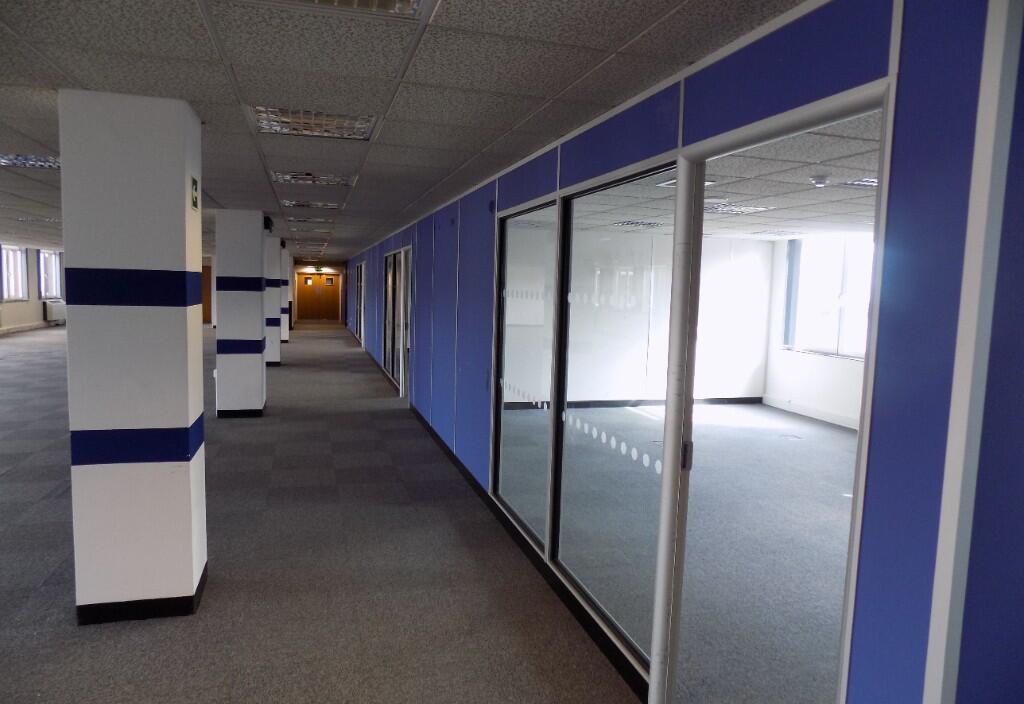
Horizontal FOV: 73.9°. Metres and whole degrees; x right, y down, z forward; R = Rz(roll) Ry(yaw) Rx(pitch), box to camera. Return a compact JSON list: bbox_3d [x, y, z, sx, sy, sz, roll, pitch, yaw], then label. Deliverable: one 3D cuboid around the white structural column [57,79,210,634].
[{"bbox_3d":[-1.744,0.047,3.212,0.481,2.320,0.449,0,6,-16],"label":"white structural column"}]

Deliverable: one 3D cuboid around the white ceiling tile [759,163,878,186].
[{"bbox_3d":[1.928,-1.121,4.299,0.600,0.020,0.600,0,6,-17],"label":"white ceiling tile"}]

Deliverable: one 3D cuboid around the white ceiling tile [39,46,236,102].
[{"bbox_3d":[-1.384,-1.063,2.606,0.605,0.025,0.605,0,6,-16],"label":"white ceiling tile"}]

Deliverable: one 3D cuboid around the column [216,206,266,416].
[{"bbox_3d":[-3.120,-0.439,7.861,0.481,2.320,0.449,0,6,-16],"label":"column"}]

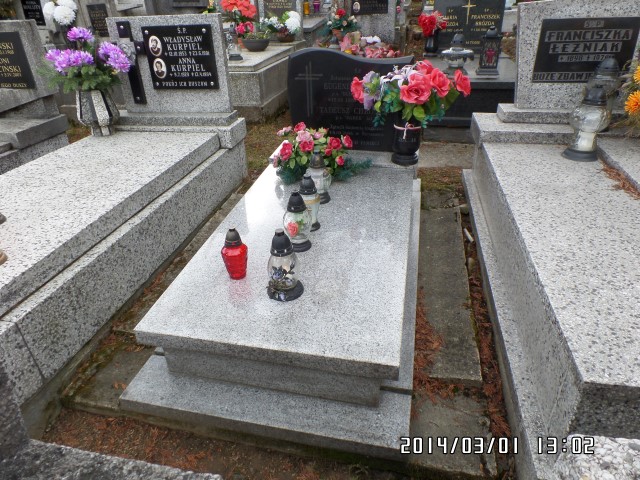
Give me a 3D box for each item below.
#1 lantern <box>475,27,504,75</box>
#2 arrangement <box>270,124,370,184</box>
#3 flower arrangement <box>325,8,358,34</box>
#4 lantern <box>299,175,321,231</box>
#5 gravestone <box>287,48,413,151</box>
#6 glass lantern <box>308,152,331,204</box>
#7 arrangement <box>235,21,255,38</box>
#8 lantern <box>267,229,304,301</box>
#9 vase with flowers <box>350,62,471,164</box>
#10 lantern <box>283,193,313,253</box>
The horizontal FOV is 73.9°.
[{"bbox_3d":[1.589,-1.747,3.993,0.200,0.390,0.200,5,33,11],"label":"lantern"},{"bbox_3d":[0.008,-0.512,2.435,0.520,0.290,0.340,5,33,11],"label":"arrangement"},{"bbox_3d":[0.254,-2.582,5.023,0.400,0.280,0.340,5,33,11],"label":"flower arrangement"},{"bbox_3d":[-0.040,-0.169,1.935,0.095,0.256,0.095,-2,33,1],"label":"lantern"},{"bbox_3d":[0.192,-0.908,2.783,0.790,0.630,0.090,5,33,12],"label":"gravestone"},{"bbox_3d":[0.000,-0.318,2.165,0.118,0.256,0.118,-2,33,1],"label":"glass lantern"},{"bbox_3d":[-0.940,-2.621,5.294,0.250,0.210,0.220,5,33,11],"label":"arrangement"},{"bbox_3d":[-0.137,0.079,1.556,0.130,0.256,0.130,5,33,11],"label":"lantern"},{"bbox_3d":[0.512,-0.734,2.482,0.640,0.570,0.450,5,33,11],"label":"vase with flowers"},{"bbox_3d":[-0.090,-0.083,1.805,0.123,0.256,0.123,-2,33,1],"label":"lantern"}]

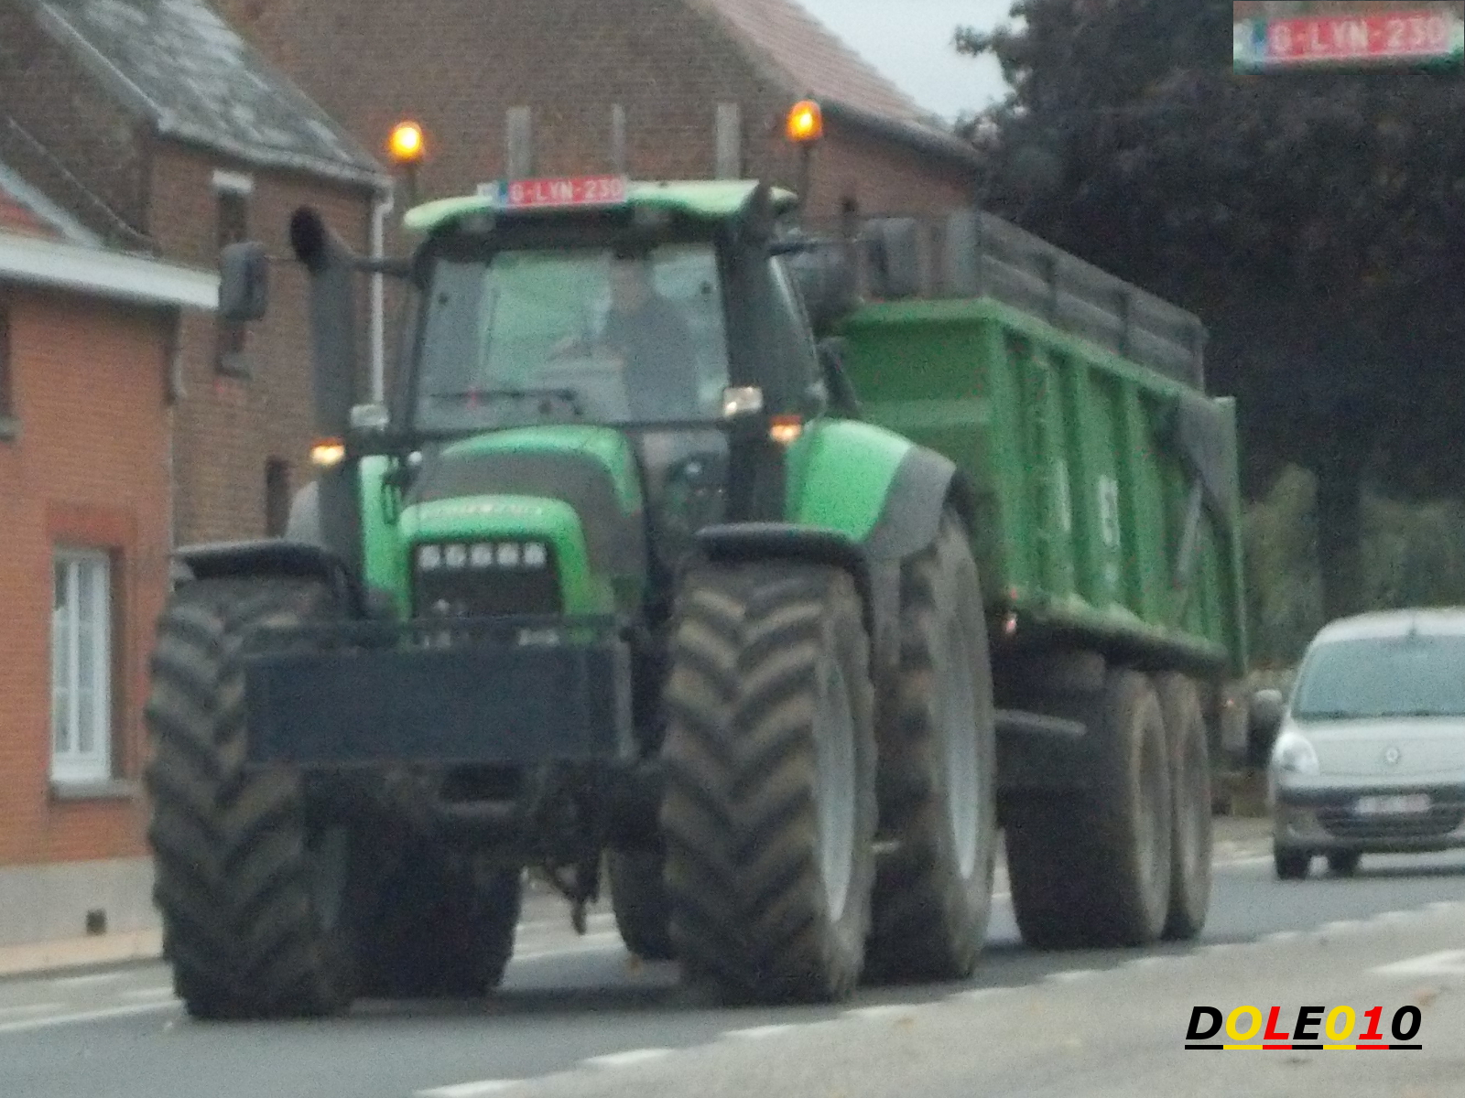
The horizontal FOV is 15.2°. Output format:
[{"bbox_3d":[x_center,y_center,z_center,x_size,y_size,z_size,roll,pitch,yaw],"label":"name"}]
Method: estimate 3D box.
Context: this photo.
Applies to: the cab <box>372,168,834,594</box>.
[{"bbox_3d":[-0.494,-0.603,21.700,1.550,1.700,1.650,-2,-2,12],"label":"cab"}]

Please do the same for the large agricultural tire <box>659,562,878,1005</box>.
[{"bbox_3d":[0.132,0.832,19.550,0.520,1.570,1.570,-2,-2,11],"label":"large agricultural tire"}]

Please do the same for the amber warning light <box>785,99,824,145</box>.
[{"bbox_3d":[0.284,-1.668,21.500,0.145,0.175,0.145,-2,-2,0],"label":"amber warning light"}]

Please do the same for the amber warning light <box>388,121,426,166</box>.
[{"bbox_3d":[-1.291,-1.614,21.850,0.145,0.175,0.145,-2,-2,0],"label":"amber warning light"}]

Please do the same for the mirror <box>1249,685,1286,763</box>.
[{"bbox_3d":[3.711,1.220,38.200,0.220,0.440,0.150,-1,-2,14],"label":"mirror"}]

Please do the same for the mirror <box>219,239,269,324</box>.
[{"bbox_3d":[-1.890,-1.037,21.300,0.180,0.310,0.100,-2,-2,12],"label":"mirror"}]

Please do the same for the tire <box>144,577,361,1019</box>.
[{"bbox_3d":[-1.729,0.903,19.950,0.520,1.570,1.570,-2,-2,11],"label":"tire"}]

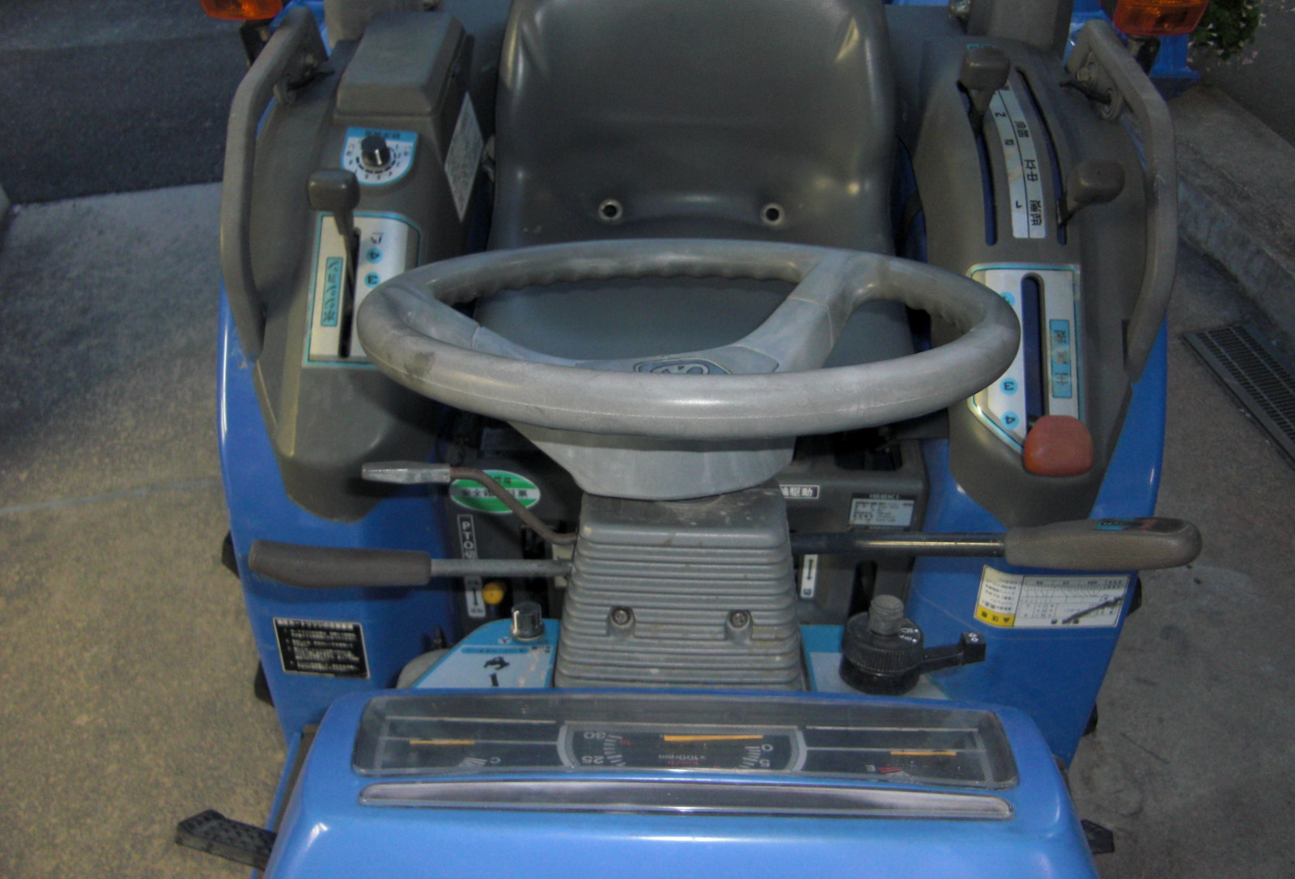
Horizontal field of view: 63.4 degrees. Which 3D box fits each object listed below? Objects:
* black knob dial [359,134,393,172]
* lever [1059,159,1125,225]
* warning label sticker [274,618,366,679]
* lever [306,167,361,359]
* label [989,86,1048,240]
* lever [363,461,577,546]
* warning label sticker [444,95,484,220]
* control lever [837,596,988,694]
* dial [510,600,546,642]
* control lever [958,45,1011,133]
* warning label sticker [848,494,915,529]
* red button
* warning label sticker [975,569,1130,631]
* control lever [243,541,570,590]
[{"bbox_3d":[-0.268,-0.283,1.035,0.028,0.024,0.028,2,60,2],"label":"black knob dial"},{"bbox_3d":[0.407,-0.228,0.960,0.054,0.046,0.040,2,36,2],"label":"lever"},{"bbox_3d":[-0.310,0.200,1.000,0.083,0.063,0.004,3,25,3],"label":"warning label sticker"},{"bbox_3d":[-0.281,-0.170,0.945,0.043,0.125,0.043,2,36,2],"label":"lever"},{"bbox_3d":[0.361,-0.281,1.017,0.032,0.016,0.222,3,57,3],"label":"label"},{"bbox_3d":[-0.113,0.041,0.680,0.143,0.048,0.032,2,36,2],"label":"lever"},{"bbox_3d":[-0.200,-0.311,1.152,0.004,0.069,0.140,-2,50,9],"label":"warning label sticker"},{"bbox_3d":[0.177,0.138,0.700,0.095,0.052,0.056,1,21,3],"label":"control lever"},{"bbox_3d":[-0.082,0.126,0.720,0.024,0.020,0.024,1,17,0],"label":"dial"},{"bbox_3d":[0.337,-0.350,1.045,0.048,0.088,0.043,1,52,0],"label":"control lever"},{"bbox_3d":[0.231,0.072,1.030,0.060,0.049,0.004,1,41,0],"label":"warning label sticker"},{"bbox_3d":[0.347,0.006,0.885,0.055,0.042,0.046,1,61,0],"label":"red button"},{"bbox_3d":[0.419,0.163,1.085,0.152,0.076,0.012,2,24,4],"label":"warning label sticker"},{"bbox_3d":[-0.153,0.084,0.703,0.215,0.028,0.028,2,40,-9],"label":"control lever"}]

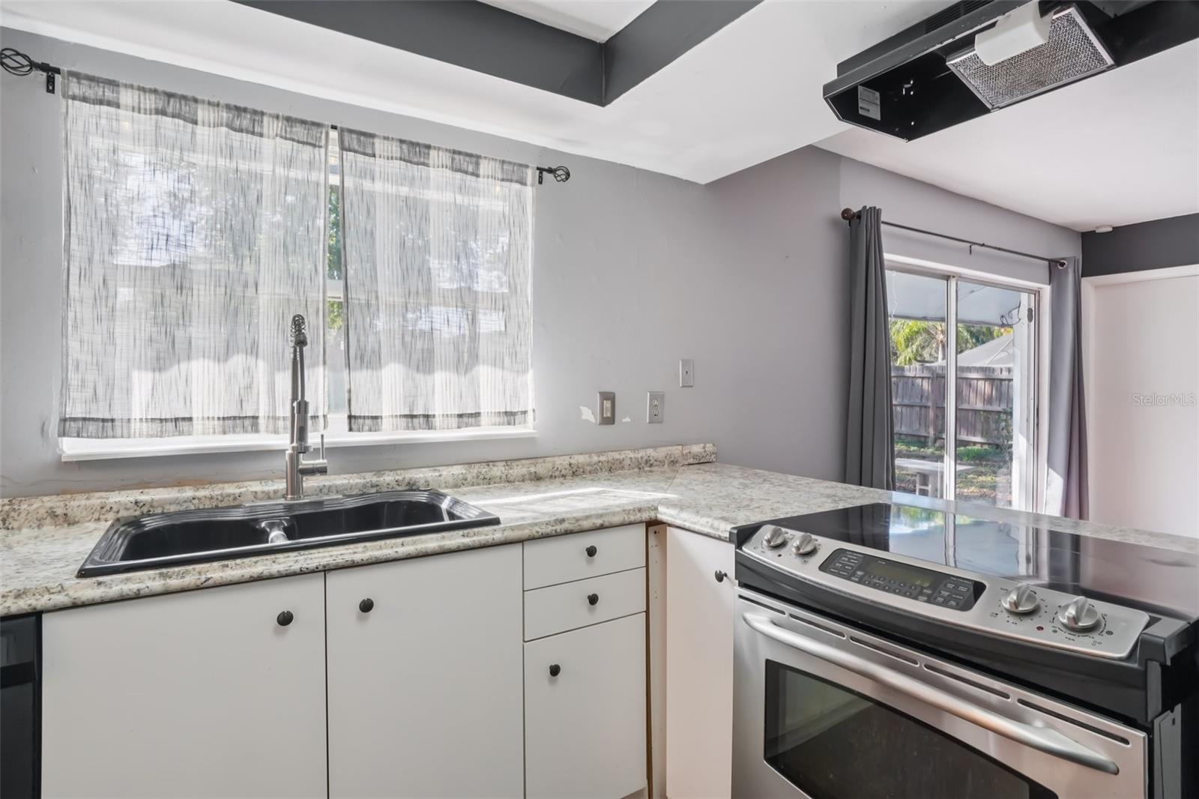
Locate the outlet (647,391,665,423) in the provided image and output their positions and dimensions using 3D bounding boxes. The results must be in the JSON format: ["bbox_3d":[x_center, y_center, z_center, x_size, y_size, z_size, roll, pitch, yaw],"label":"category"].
[{"bbox_3d":[0.234,0.034,2.478,0.084,0.130,0.012,-1,1,-32],"label":"outlet"}]

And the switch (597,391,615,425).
[{"bbox_3d":[0.029,0.036,2.348,0.082,0.130,0.014,-1,1,-32],"label":"switch"}]

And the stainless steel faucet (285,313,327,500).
[{"bbox_3d":[-0.779,0.025,1.613,0.115,0.505,0.270,-1,1,-32],"label":"stainless steel faucet"}]

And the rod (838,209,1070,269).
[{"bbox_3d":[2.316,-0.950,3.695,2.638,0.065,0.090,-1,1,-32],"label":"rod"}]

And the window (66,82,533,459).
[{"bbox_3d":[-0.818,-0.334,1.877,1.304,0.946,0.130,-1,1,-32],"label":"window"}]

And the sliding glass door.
[{"bbox_3d":[2.372,0.162,3.954,2.300,2.000,0.110,-1,2,-32],"label":"sliding glass door"}]

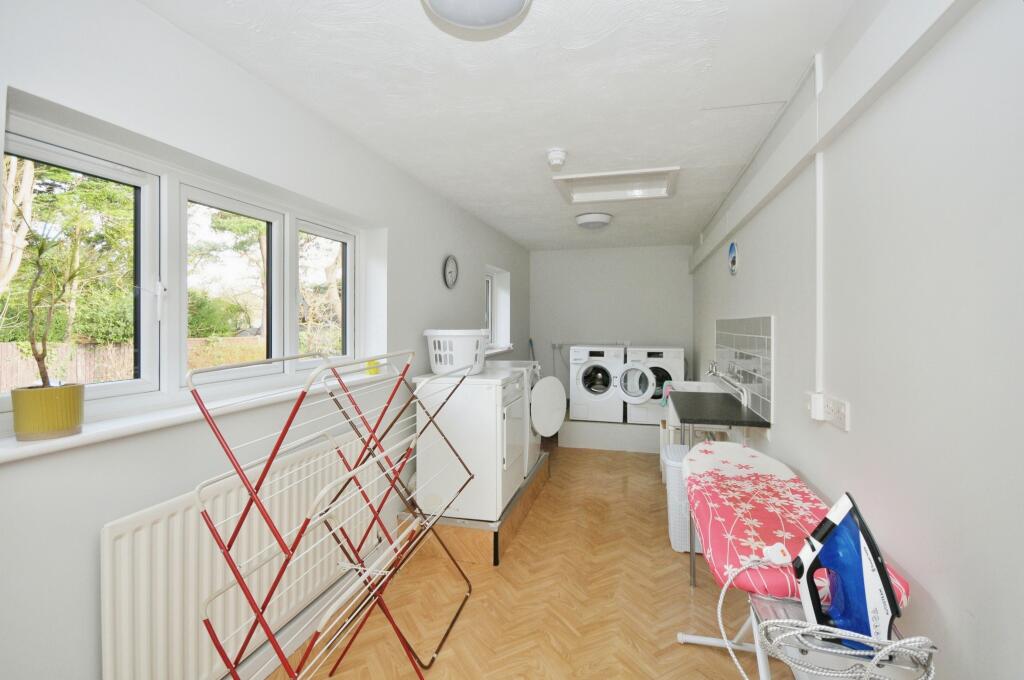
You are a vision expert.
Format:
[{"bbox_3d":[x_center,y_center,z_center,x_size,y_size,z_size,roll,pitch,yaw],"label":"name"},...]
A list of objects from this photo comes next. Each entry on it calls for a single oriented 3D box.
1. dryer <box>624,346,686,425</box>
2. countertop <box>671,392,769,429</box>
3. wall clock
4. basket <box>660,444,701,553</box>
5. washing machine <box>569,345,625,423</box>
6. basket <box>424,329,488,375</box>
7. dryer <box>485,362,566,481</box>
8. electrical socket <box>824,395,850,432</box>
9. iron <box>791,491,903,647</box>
[{"bbox_3d":[1.663,0.511,4.975,0.600,0.850,0.680,0,1,16],"label":"dryer"},{"bbox_3d":[1.204,0.406,2.584,0.415,0.030,0.930,0,1,17],"label":"countertop"},{"bbox_3d":[-0.482,-0.533,3.360,0.036,0.263,0.263,0,1,17],"label":"wall clock"},{"bbox_3d":[1.212,1.035,2.802,0.420,0.570,0.380,0,1,17],"label":"basket"},{"bbox_3d":[1.049,0.496,5.133,0.600,0.846,0.610,0,2,17],"label":"washing machine"},{"bbox_3d":[-0.364,0.074,2.810,0.435,0.280,0.435,0,1,0],"label":"basket"},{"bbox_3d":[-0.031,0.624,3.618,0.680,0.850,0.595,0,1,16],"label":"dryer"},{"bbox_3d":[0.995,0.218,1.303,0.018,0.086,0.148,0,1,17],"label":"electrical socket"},{"bbox_3d":[0.670,0.468,0.883,0.137,0.292,0.120,-23,-13,35],"label":"iron"}]

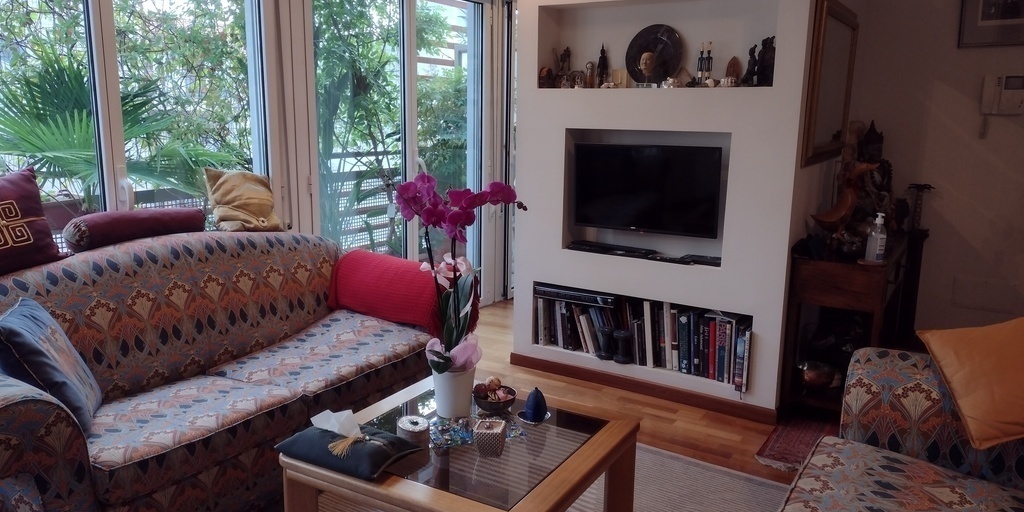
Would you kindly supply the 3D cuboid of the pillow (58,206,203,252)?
[{"bbox_3d":[-1.381,-0.117,2.987,0.135,0.135,0.530,7,12,32],"label":"pillow"}]

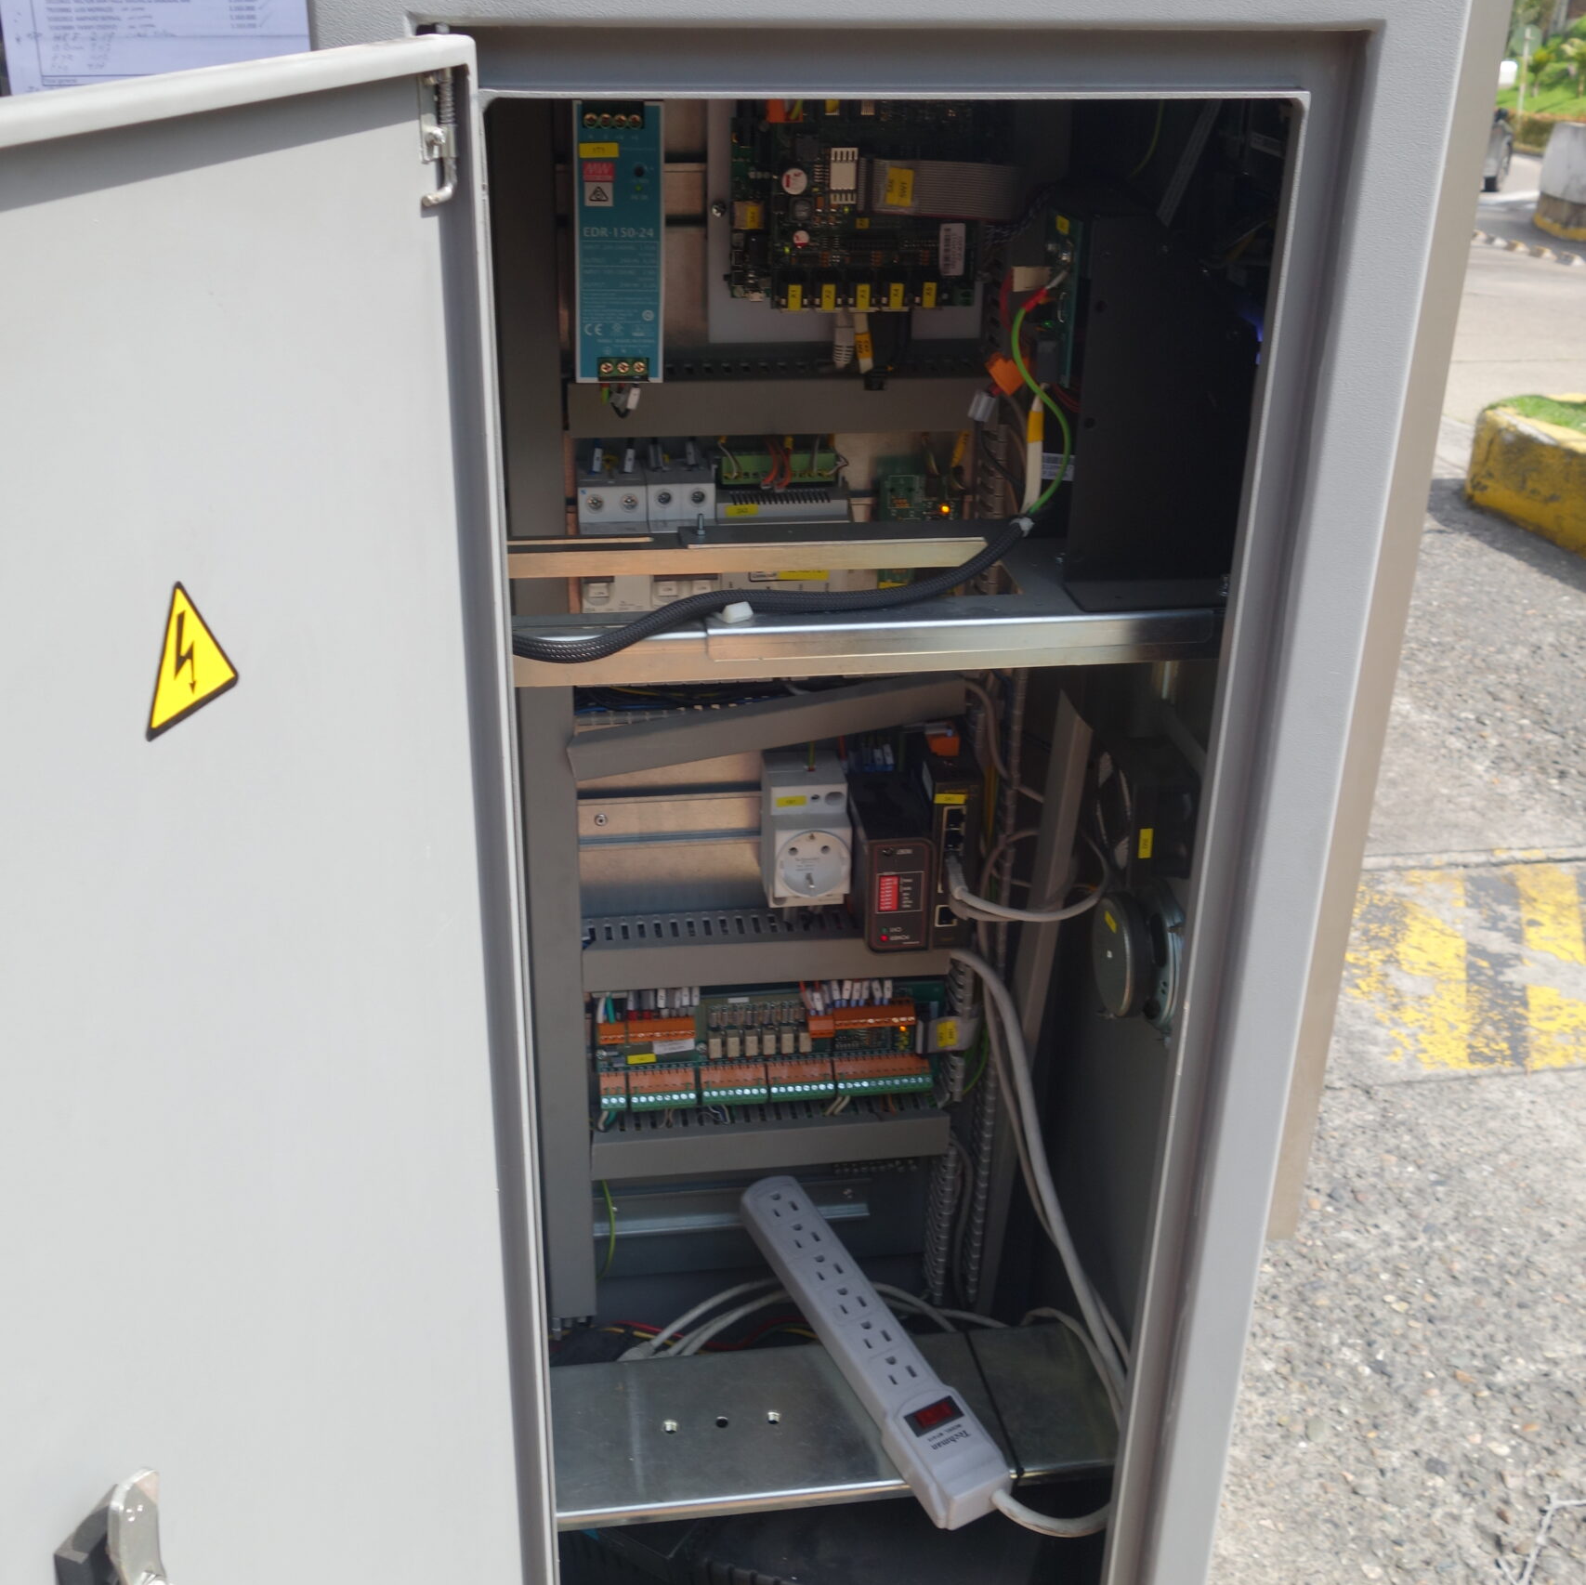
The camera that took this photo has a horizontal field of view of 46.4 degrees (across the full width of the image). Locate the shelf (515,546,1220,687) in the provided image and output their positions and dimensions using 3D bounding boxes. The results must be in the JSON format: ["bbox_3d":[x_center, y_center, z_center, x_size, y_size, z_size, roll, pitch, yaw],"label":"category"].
[{"bbox_3d":[0.017,-0.094,0.875,0.358,0.026,0.146,-2,27,-7],"label":"shelf"}]

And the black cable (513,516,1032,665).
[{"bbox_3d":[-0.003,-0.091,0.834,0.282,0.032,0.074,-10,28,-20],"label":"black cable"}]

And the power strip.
[{"bbox_3d":[0.042,0.325,1.105,0.047,0.026,0.249,-15,40,-25],"label":"power strip"}]

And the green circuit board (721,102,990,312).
[{"bbox_3d":[0.033,-0.303,0.924,0.132,0.120,0.050,-2,27,-7],"label":"green circuit board"}]

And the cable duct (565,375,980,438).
[{"bbox_3d":[-0.011,-0.210,0.974,0.213,0.027,0.060,-2,27,-7],"label":"cable duct"}]

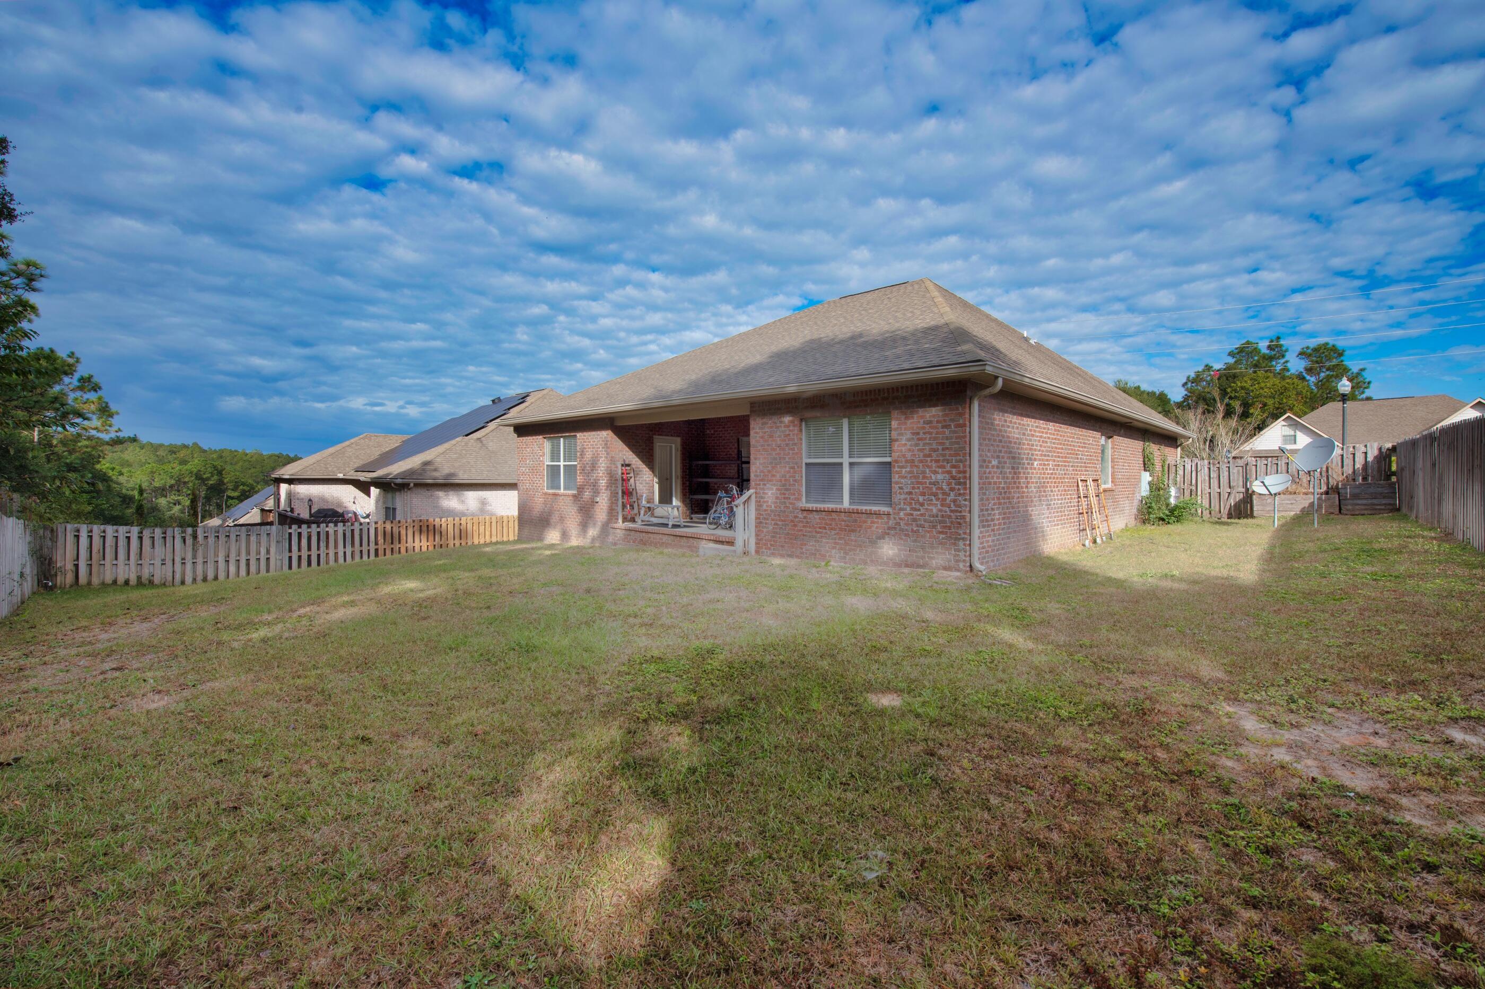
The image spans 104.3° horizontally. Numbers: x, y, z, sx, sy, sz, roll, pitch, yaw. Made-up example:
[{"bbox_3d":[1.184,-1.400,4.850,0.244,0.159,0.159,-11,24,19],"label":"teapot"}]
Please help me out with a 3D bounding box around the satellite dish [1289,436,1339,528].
[{"bbox_3d":[13.376,-0.287,13.600,0.900,2.170,0.800,0,2,-6],"label":"satellite dish"}]

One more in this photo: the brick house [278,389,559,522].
[{"bbox_3d":[-12.920,-1.984,32.945,14.200,7.800,19.500,2,3,44],"label":"brick house"}]

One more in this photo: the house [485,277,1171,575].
[{"bbox_3d":[4.368,-2.728,18.961,14.400,7.750,18.500,2,3,44],"label":"house"}]

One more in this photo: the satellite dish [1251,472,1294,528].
[{"bbox_3d":[12.488,0.145,13.600,0.620,1.310,0.720,-1,3,-23],"label":"satellite dish"}]

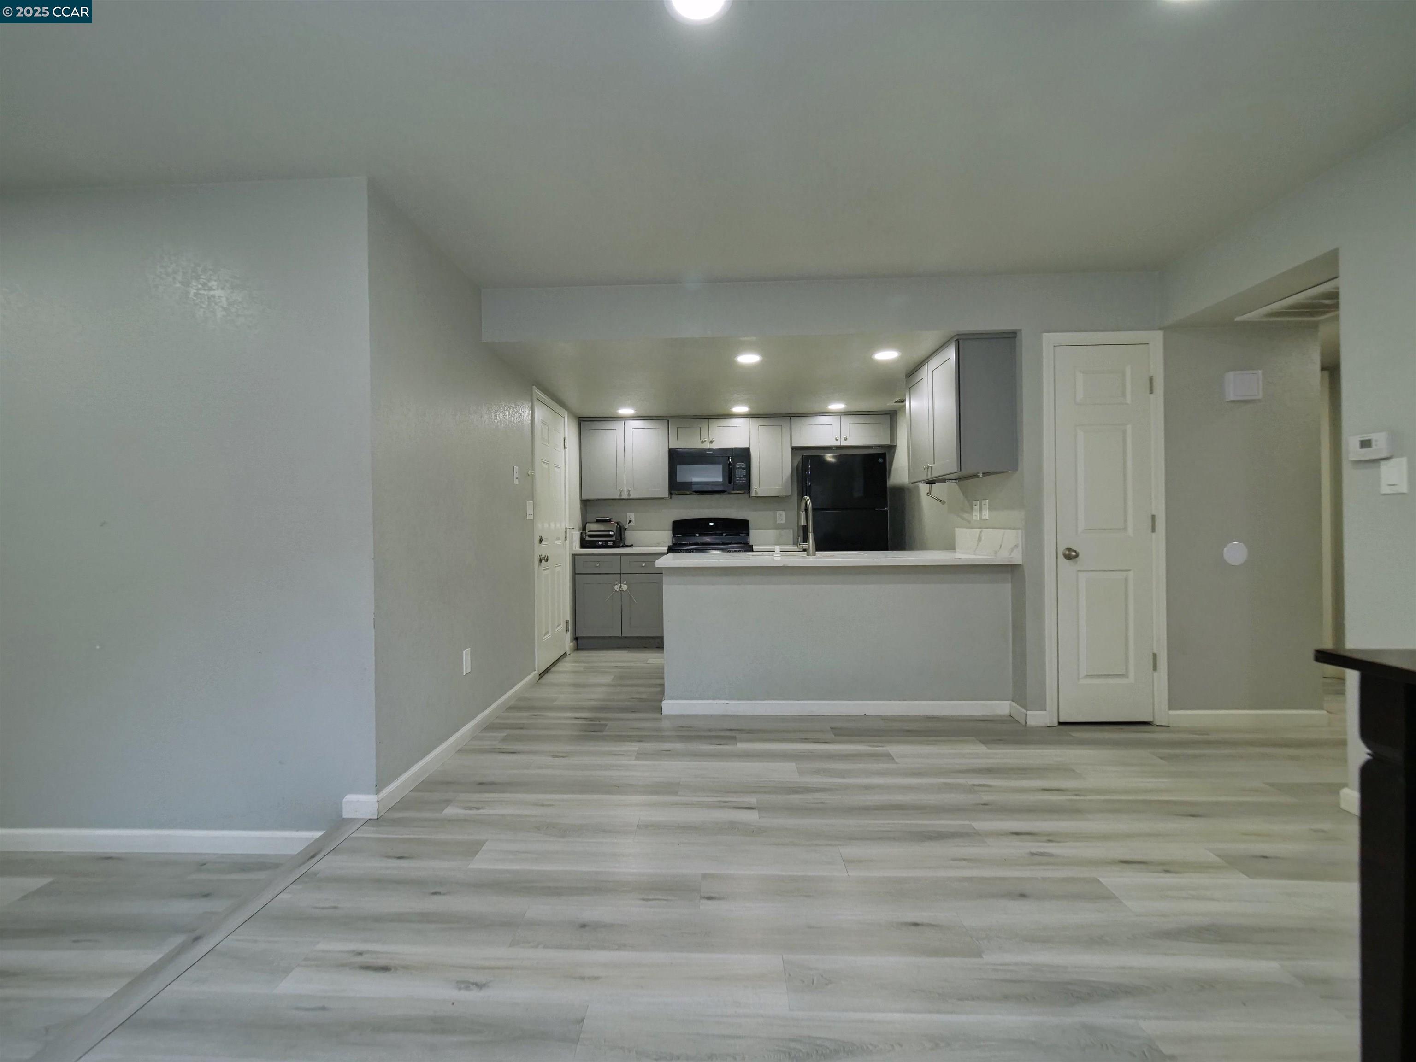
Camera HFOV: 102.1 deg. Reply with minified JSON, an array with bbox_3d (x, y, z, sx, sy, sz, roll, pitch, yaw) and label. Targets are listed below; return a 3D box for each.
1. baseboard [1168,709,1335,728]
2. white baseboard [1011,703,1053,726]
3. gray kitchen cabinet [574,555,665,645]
[{"bbox_3d":[2.884,0.996,3.048,0.848,0.087,0.016,-1,0,2],"label":"baseboard"},{"bbox_3d":[1.767,1.006,3.160,0.130,0.085,0.180,-1,0,2],"label":"white baseboard"},{"bbox_3d":[-0.767,0.636,5.390,0.850,0.876,0.610,-1,0,2],"label":"gray kitchen cabinet"}]

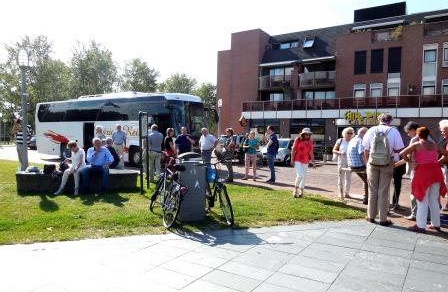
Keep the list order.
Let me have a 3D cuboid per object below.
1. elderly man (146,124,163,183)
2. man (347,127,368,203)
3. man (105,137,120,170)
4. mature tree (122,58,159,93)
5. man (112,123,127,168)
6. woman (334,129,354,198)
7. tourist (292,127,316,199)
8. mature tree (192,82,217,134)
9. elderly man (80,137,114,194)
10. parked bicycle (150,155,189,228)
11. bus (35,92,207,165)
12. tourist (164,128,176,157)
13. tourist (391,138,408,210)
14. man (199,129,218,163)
[{"bbox_3d":[-2.075,0.217,9.800,0.540,1.740,0.380,0,3,-6],"label":"elderly man"},{"bbox_3d":[2.963,0.412,7.100,0.500,1.660,0.520,-3,5,-45],"label":"man"},{"bbox_3d":[-3.043,0.384,8.950,0.700,1.280,0.520,-3,4,-41],"label":"man"},{"bbox_3d":[-7.743,-4.068,30.000,3.800,8.200,3.800,0,3,0],"label":"mature tree"},{"bbox_3d":[-3.862,0.083,11.900,0.560,1.750,0.360,0,3,-6],"label":"man"},{"bbox_3d":[2.777,0.385,7.550,0.500,1.650,0.380,-1,3,-18],"label":"woman"},{"bbox_3d":[1.880,0.412,7.700,0.520,1.660,0.400,0,3,-9],"label":"tourist"},{"bbox_3d":[-2.987,-5.421,56.333,5.400,10.300,5.400,1,2,0],"label":"mature tree"},{"bbox_3d":[-3.061,0.455,7.828,0.620,1.360,0.820,0,2,-9],"label":"elderly man"},{"bbox_3d":[-0.986,0.732,5.671,0.550,1.100,1.750,11,-2,-21],"label":"parked bicycle"},{"bbox_3d":[-6.181,-0.797,17.819,11.250,3.470,2.550,2,2,32],"label":"bus"},{"bbox_3d":[-1.621,0.274,9.800,0.380,1.630,0.460,4,5,45],"label":"tourist"},{"bbox_3d":[3.621,0.491,6.724,0.480,1.620,0.500,-1,3,-45],"label":"tourist"},{"bbox_3d":[-0.545,0.260,10.572,0.550,1.720,0.380,0,2,-18],"label":"man"}]

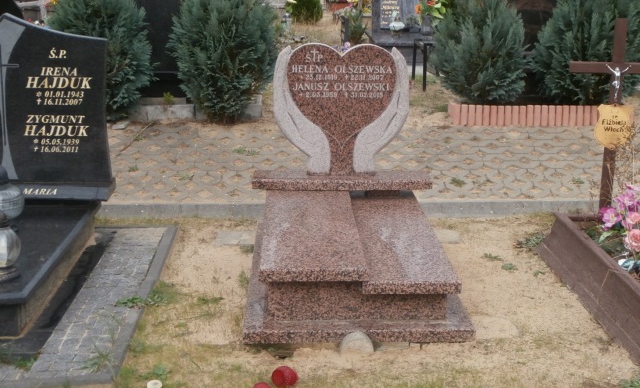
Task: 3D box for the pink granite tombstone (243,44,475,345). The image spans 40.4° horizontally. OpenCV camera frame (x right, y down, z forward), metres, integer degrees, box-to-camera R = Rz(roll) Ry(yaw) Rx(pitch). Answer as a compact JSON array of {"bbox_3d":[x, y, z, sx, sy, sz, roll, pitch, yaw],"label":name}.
[{"bbox_3d":[0.156,-0.121,4.430,1.040,1.140,1.667,0,15,-2],"label":"pink granite tombstone"}]

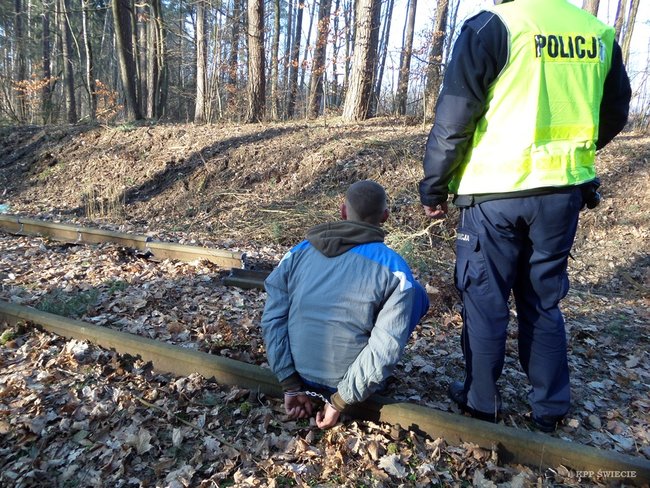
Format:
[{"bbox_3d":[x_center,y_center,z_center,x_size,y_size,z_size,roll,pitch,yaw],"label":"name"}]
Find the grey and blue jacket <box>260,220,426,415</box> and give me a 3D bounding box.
[{"bbox_3d":[0.073,0.261,1.880,0.600,0.680,0.430,9,18,20],"label":"grey and blue jacket"}]

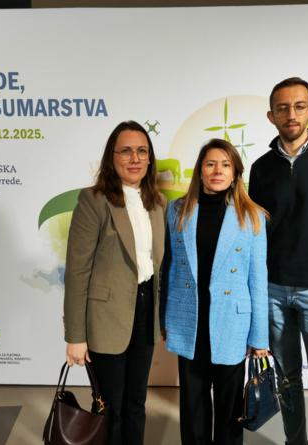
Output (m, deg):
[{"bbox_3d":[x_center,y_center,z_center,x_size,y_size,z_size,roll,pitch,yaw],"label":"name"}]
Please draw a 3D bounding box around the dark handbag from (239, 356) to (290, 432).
[{"bbox_3d":[0.468,0.709,1.801,0.245,0.275,0.110,-6,8,-41],"label":"dark handbag"}]

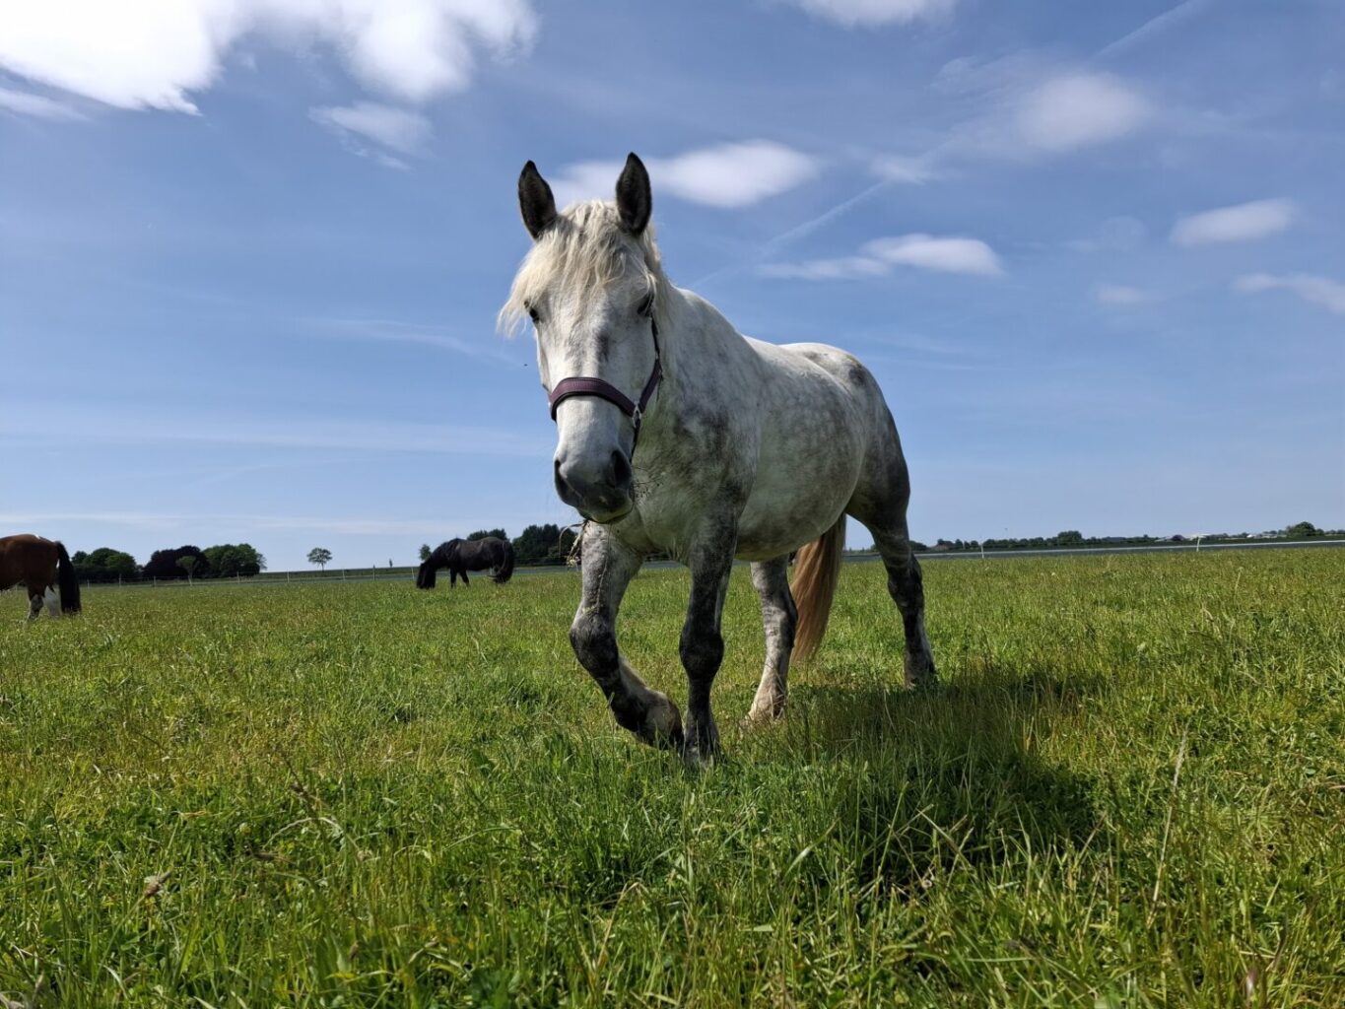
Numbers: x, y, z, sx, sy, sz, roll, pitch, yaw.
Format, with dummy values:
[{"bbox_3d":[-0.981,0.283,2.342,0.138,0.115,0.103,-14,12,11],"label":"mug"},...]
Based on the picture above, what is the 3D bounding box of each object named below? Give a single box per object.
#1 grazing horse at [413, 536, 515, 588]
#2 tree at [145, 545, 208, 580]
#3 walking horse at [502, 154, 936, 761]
[{"bbox_3d":[-5.493,1.594,23.959,2.550,1.450,0.650,-1,-4,-17],"label":"grazing horse"},{"bbox_3d":[-105.639,12.479,189.811,11.500,7.600,10.500,0,-4,-29],"label":"tree"},{"bbox_3d":[0.232,0.043,3.243,0.700,1.650,2.500,-4,-4,27],"label":"walking horse"}]

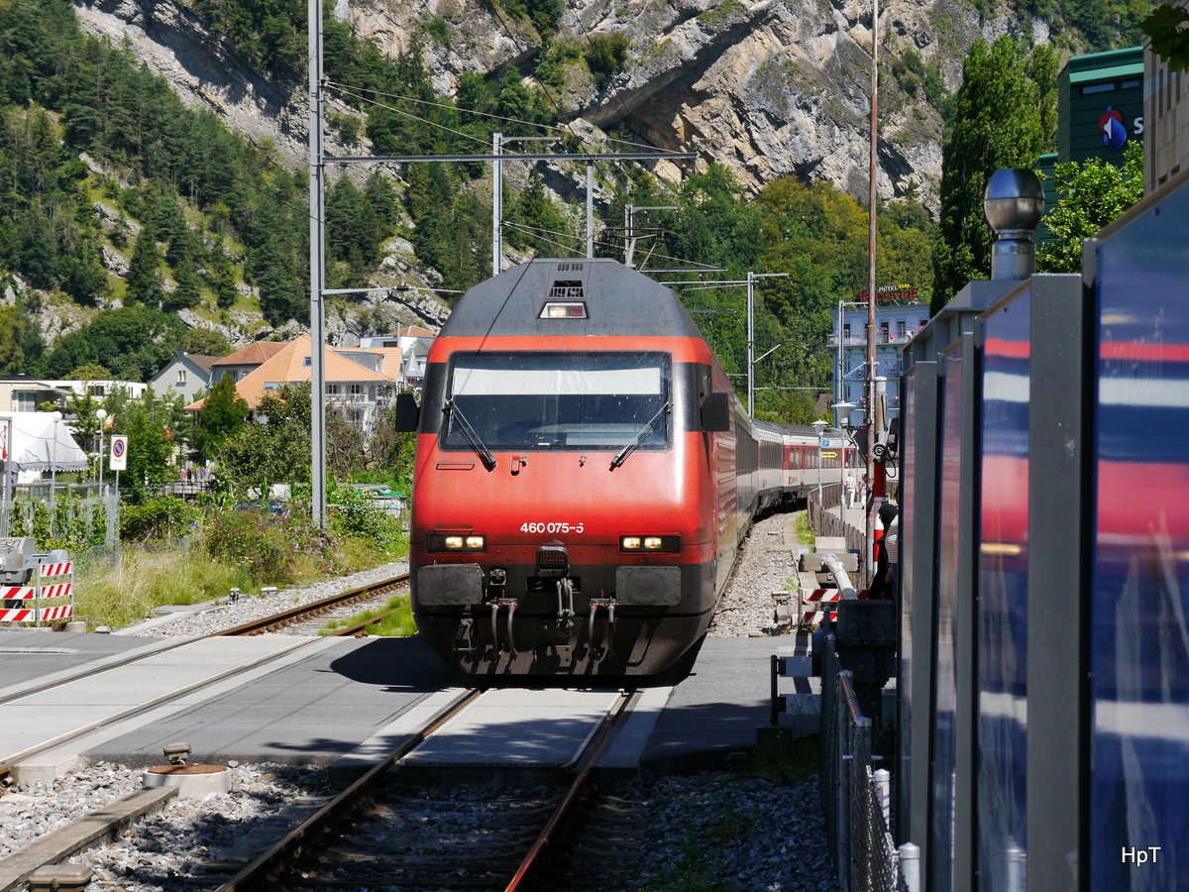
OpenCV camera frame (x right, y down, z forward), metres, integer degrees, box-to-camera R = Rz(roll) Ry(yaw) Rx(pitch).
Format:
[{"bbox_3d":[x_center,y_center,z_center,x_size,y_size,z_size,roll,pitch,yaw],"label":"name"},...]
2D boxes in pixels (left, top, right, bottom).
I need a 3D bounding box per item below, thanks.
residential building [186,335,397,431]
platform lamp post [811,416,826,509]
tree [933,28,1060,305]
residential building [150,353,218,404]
[{"bbox_3d":[-31.100,-3.700,298.000,21.500,15.200,14.500,0,0,0],"label":"residential building"},{"bbox_3d":[7.320,0.920,94.000,0.560,3.500,0.560,0,0,0],"label":"platform lamp post"},{"bbox_3d":[22.100,-9.900,160.000,6.900,25.700,6.500,0,0,0],"label":"tree"},{"bbox_3d":[-43.600,-3.200,320.000,7.700,14.300,11.500,0,0,19],"label":"residential building"}]

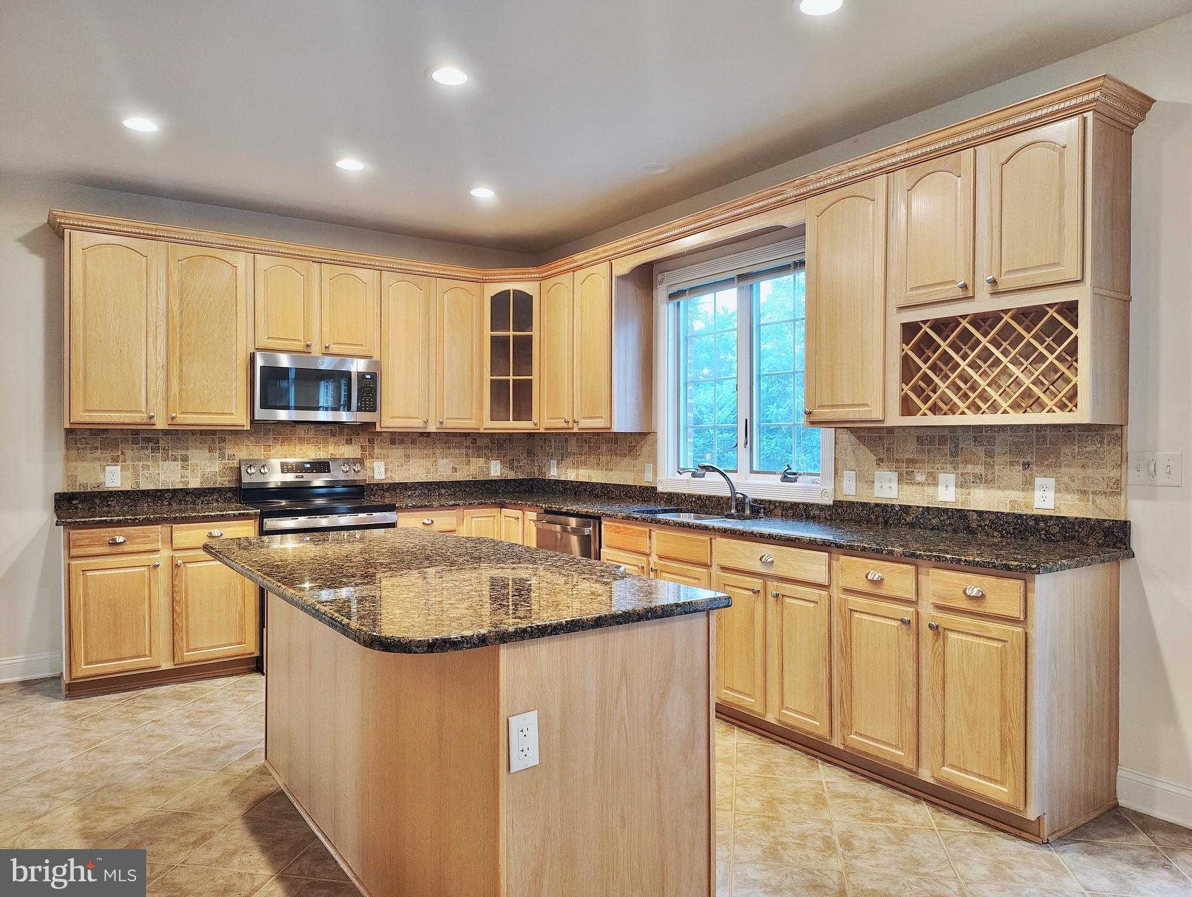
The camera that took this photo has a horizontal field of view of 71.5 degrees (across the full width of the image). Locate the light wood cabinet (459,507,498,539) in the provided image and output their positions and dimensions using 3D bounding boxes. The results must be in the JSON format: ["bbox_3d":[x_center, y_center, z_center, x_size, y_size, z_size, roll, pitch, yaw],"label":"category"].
[{"bbox_3d":[-0.903,0.781,5.586,0.310,0.830,0.580,0,1,-35],"label":"light wood cabinet"}]

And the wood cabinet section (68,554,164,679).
[{"bbox_3d":[-2.602,0.851,4.449,0.426,0.596,0.570,0,0,-35],"label":"wood cabinet section"}]

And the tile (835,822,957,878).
[{"bbox_3d":[0.941,1.274,2.624,0.328,0.010,0.328,0,0,10],"label":"tile"}]

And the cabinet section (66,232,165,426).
[{"bbox_3d":[-2.680,-0.632,4.594,0.460,1.022,0.324,0,0,-35],"label":"cabinet section"}]

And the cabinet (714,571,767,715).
[{"bbox_3d":[0.840,0.861,3.820,0.510,0.600,0.315,0,0,-35],"label":"cabinet"}]

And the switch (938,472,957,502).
[{"bbox_3d":[1.479,0.165,3.480,0.013,0.116,0.074,0,1,-35],"label":"switch"}]

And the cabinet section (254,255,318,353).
[{"bbox_3d":[-1.956,-0.864,5.103,0.368,0.567,0.324,0,0,-35],"label":"cabinet section"}]

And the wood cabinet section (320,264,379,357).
[{"bbox_3d":[-1.616,-0.852,5.267,0.377,0.567,0.295,0,0,-35],"label":"wood cabinet section"}]

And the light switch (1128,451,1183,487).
[{"bbox_3d":[1.919,0.071,2.848,0.014,0.117,0.165,0,1,-35],"label":"light switch"}]

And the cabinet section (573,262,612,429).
[{"bbox_3d":[0.092,-0.622,5.184,0.295,1.015,0.416,0,0,-35],"label":"cabinet section"}]

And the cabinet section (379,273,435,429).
[{"bbox_3d":[-1.330,-0.636,5.546,0.383,1.020,0.324,0,0,-35],"label":"cabinet section"}]

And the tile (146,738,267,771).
[{"bbox_3d":[-1.617,1.267,3.421,0.328,0.010,0.328,0,0,10],"label":"tile"}]

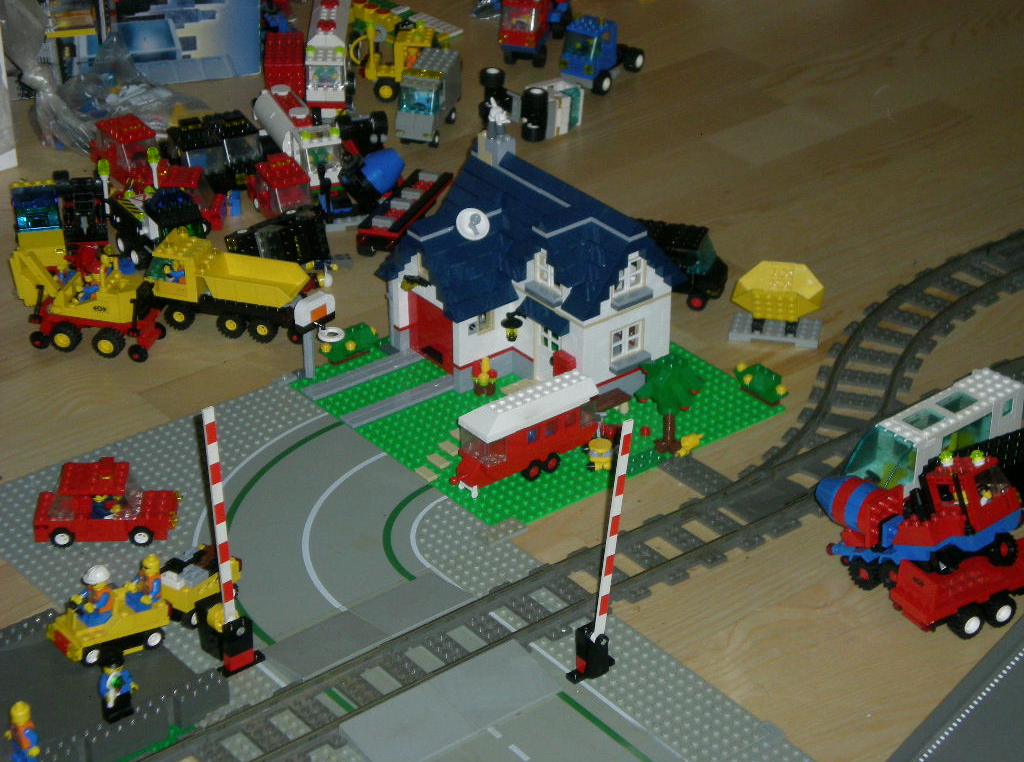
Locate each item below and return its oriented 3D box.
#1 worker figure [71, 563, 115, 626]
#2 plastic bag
[{"bbox_3d":[-0.252,0.127,1.547,0.018,0.035,0.024,-14,33,-22],"label":"worker figure"},{"bbox_3d":[-0.332,-0.255,2.226,0.132,0.058,0.105,0,30,0],"label":"plastic bag"}]

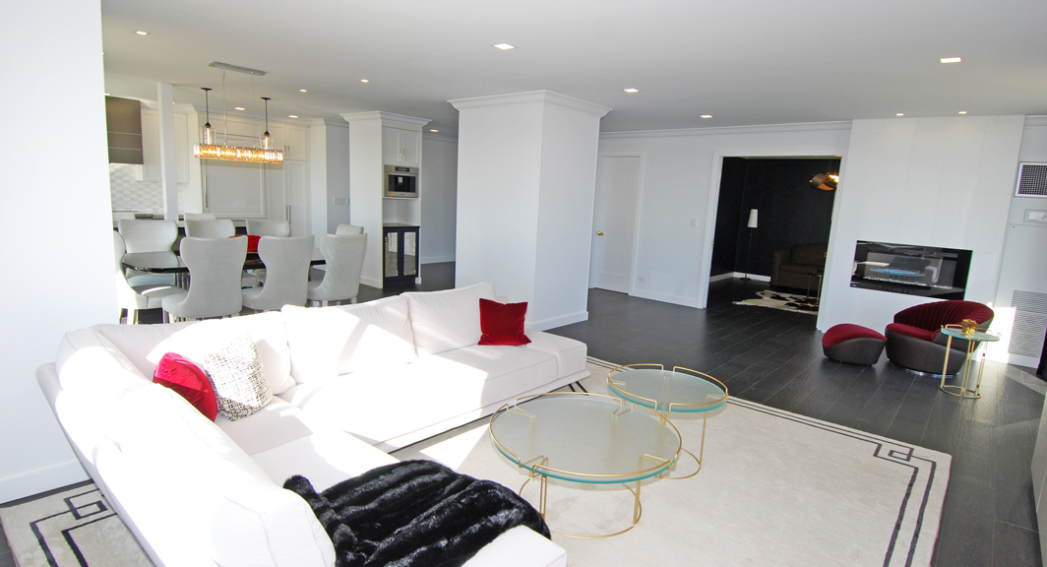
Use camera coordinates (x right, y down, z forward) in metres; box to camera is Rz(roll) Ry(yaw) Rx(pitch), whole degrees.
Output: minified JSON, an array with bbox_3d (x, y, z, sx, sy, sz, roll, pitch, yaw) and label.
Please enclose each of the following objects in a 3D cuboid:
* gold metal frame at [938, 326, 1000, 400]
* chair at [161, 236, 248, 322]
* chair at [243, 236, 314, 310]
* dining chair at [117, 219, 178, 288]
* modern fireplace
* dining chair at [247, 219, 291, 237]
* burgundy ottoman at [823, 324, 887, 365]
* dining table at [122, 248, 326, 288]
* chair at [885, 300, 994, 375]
[{"bbox_3d":[3.684,0.669,4.371,0.390,0.540,0.390,11,13,41],"label":"gold metal frame"},{"bbox_3d":[-2.627,0.122,4.434,0.680,1.030,0.560,11,13,41],"label":"chair"},{"bbox_3d":[-2.206,0.077,4.805,0.680,1.030,0.560,11,13,41],"label":"chair"},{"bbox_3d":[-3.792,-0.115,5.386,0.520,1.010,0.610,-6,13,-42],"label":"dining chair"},{"bbox_3d":[4.208,-0.148,5.733,1.020,0.540,0.140,11,13,41],"label":"modern fireplace"},{"bbox_3d":[-2.941,-0.218,6.314,0.680,1.030,0.560,11,13,41],"label":"dining chair"},{"bbox_3d":[3.233,0.567,5.115,0.500,0.370,0.430,11,13,39],"label":"burgundy ottoman"},{"bbox_3d":[-2.839,0.089,5.388,1.250,0.750,2.080,11,13,41],"label":"dining table"},{"bbox_3d":[4.076,0.464,5.098,0.800,0.640,0.820,-5,12,-35],"label":"chair"}]

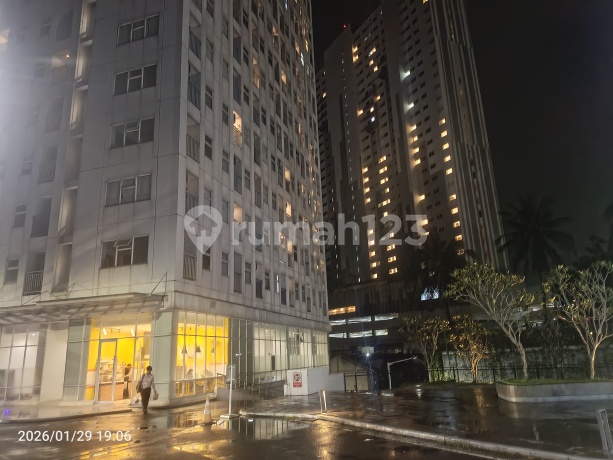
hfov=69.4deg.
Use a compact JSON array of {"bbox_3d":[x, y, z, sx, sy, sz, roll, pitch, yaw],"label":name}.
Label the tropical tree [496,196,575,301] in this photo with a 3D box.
[{"bbox_3d":[19.906,3.893,36.977,6.394,14.160,6.394,-3,-15,0],"label":"tropical tree"}]

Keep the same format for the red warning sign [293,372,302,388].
[{"bbox_3d":[-0.359,6.271,18.499,0.356,0.586,0.030,-7,-16,17],"label":"red warning sign"}]

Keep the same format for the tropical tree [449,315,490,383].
[{"bbox_3d":[7.672,5.542,20.743,1.769,3.124,1.769,-3,-15,0],"label":"tropical tree"}]

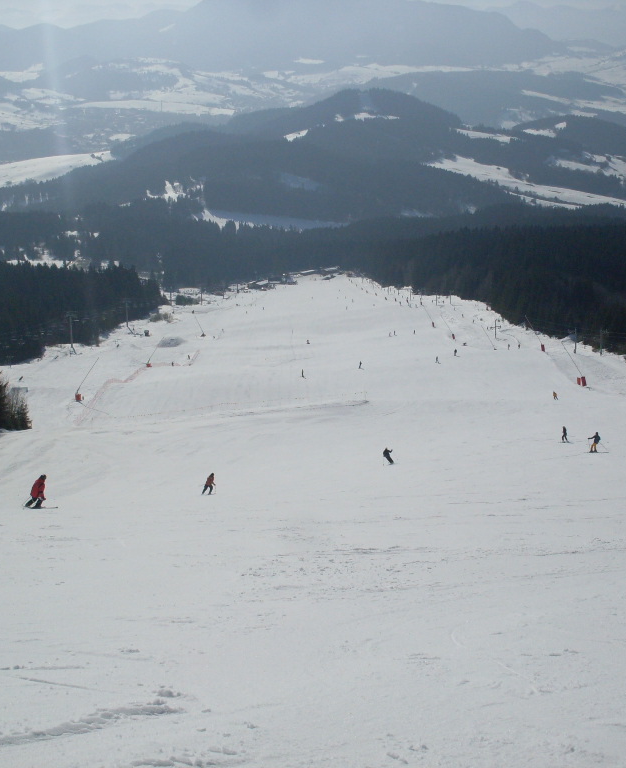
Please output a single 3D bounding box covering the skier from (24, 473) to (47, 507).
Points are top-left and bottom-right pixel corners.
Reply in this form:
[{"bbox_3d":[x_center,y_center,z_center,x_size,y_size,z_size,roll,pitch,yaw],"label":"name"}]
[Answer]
[{"bbox_3d":[-12.053,4.686,49.000,0.850,1.550,0.600,-7,19,-21],"label":"skier"}]

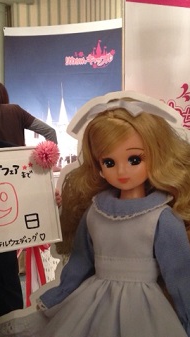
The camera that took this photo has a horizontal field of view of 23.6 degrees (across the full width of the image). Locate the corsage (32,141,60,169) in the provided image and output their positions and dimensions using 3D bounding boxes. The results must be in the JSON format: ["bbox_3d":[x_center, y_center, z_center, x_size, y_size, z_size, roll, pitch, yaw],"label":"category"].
[{"bbox_3d":[-0.145,-0.041,1.370,0.081,0.082,0.057,-3,-3,-19],"label":"corsage"}]

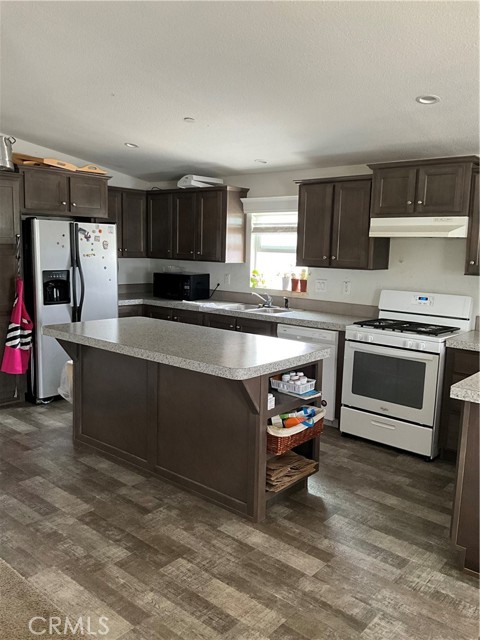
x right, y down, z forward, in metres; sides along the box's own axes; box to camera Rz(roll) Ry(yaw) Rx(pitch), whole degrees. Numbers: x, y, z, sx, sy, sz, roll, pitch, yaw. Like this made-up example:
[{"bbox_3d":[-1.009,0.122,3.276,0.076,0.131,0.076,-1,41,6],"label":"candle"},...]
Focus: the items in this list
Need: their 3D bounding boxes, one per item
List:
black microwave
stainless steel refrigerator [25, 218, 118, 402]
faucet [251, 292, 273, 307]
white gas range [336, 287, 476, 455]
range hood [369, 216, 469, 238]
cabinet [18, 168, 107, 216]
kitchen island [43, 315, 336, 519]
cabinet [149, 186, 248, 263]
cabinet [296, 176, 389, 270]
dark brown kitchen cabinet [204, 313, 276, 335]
[{"bbox_3d":[-0.644,-0.372,5.956,0.500,0.275,0.365,6,9,30],"label":"black microwave"},{"bbox_3d":[-1.768,-0.109,5.352,0.710,1.730,0.895,8,11,39],"label":"stainless steel refrigerator"},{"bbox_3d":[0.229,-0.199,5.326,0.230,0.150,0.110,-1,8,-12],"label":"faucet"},{"bbox_3d":[1.302,0.396,4.248,0.757,1.176,0.690,8,11,39],"label":"white gas range"},{"bbox_3d":[1.444,-0.715,4.192,0.755,0.147,0.420,8,11,39],"label":"range hood"},{"bbox_3d":[-1.822,-1.196,5.205,0.620,0.400,0.930,8,11,39],"label":"cabinet"},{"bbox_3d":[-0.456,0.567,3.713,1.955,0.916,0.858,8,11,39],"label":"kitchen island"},{"bbox_3d":[-0.509,-1.030,5.860,1.270,0.749,0.345,8,11,39],"label":"cabinet"},{"bbox_3d":[0.893,-0.834,4.694,0.760,0.754,0.345,8,11,39],"label":"cabinet"},{"bbox_3d":[0.167,0.372,5.282,0.908,0.880,0.620,8,11,39],"label":"dark brown kitchen cabinet"}]

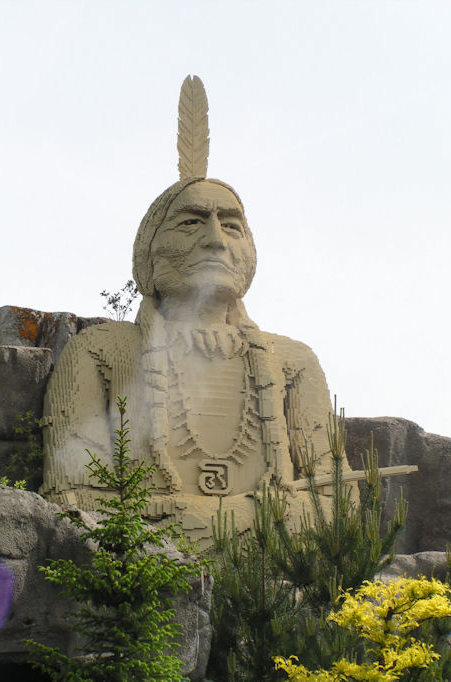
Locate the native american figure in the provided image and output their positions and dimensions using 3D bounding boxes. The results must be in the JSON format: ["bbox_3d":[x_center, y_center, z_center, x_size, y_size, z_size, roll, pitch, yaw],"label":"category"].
[{"bbox_3d":[-0.459,-0.388,39.000,4.800,7.700,2.900,5,-12,-23],"label":"native american figure"}]

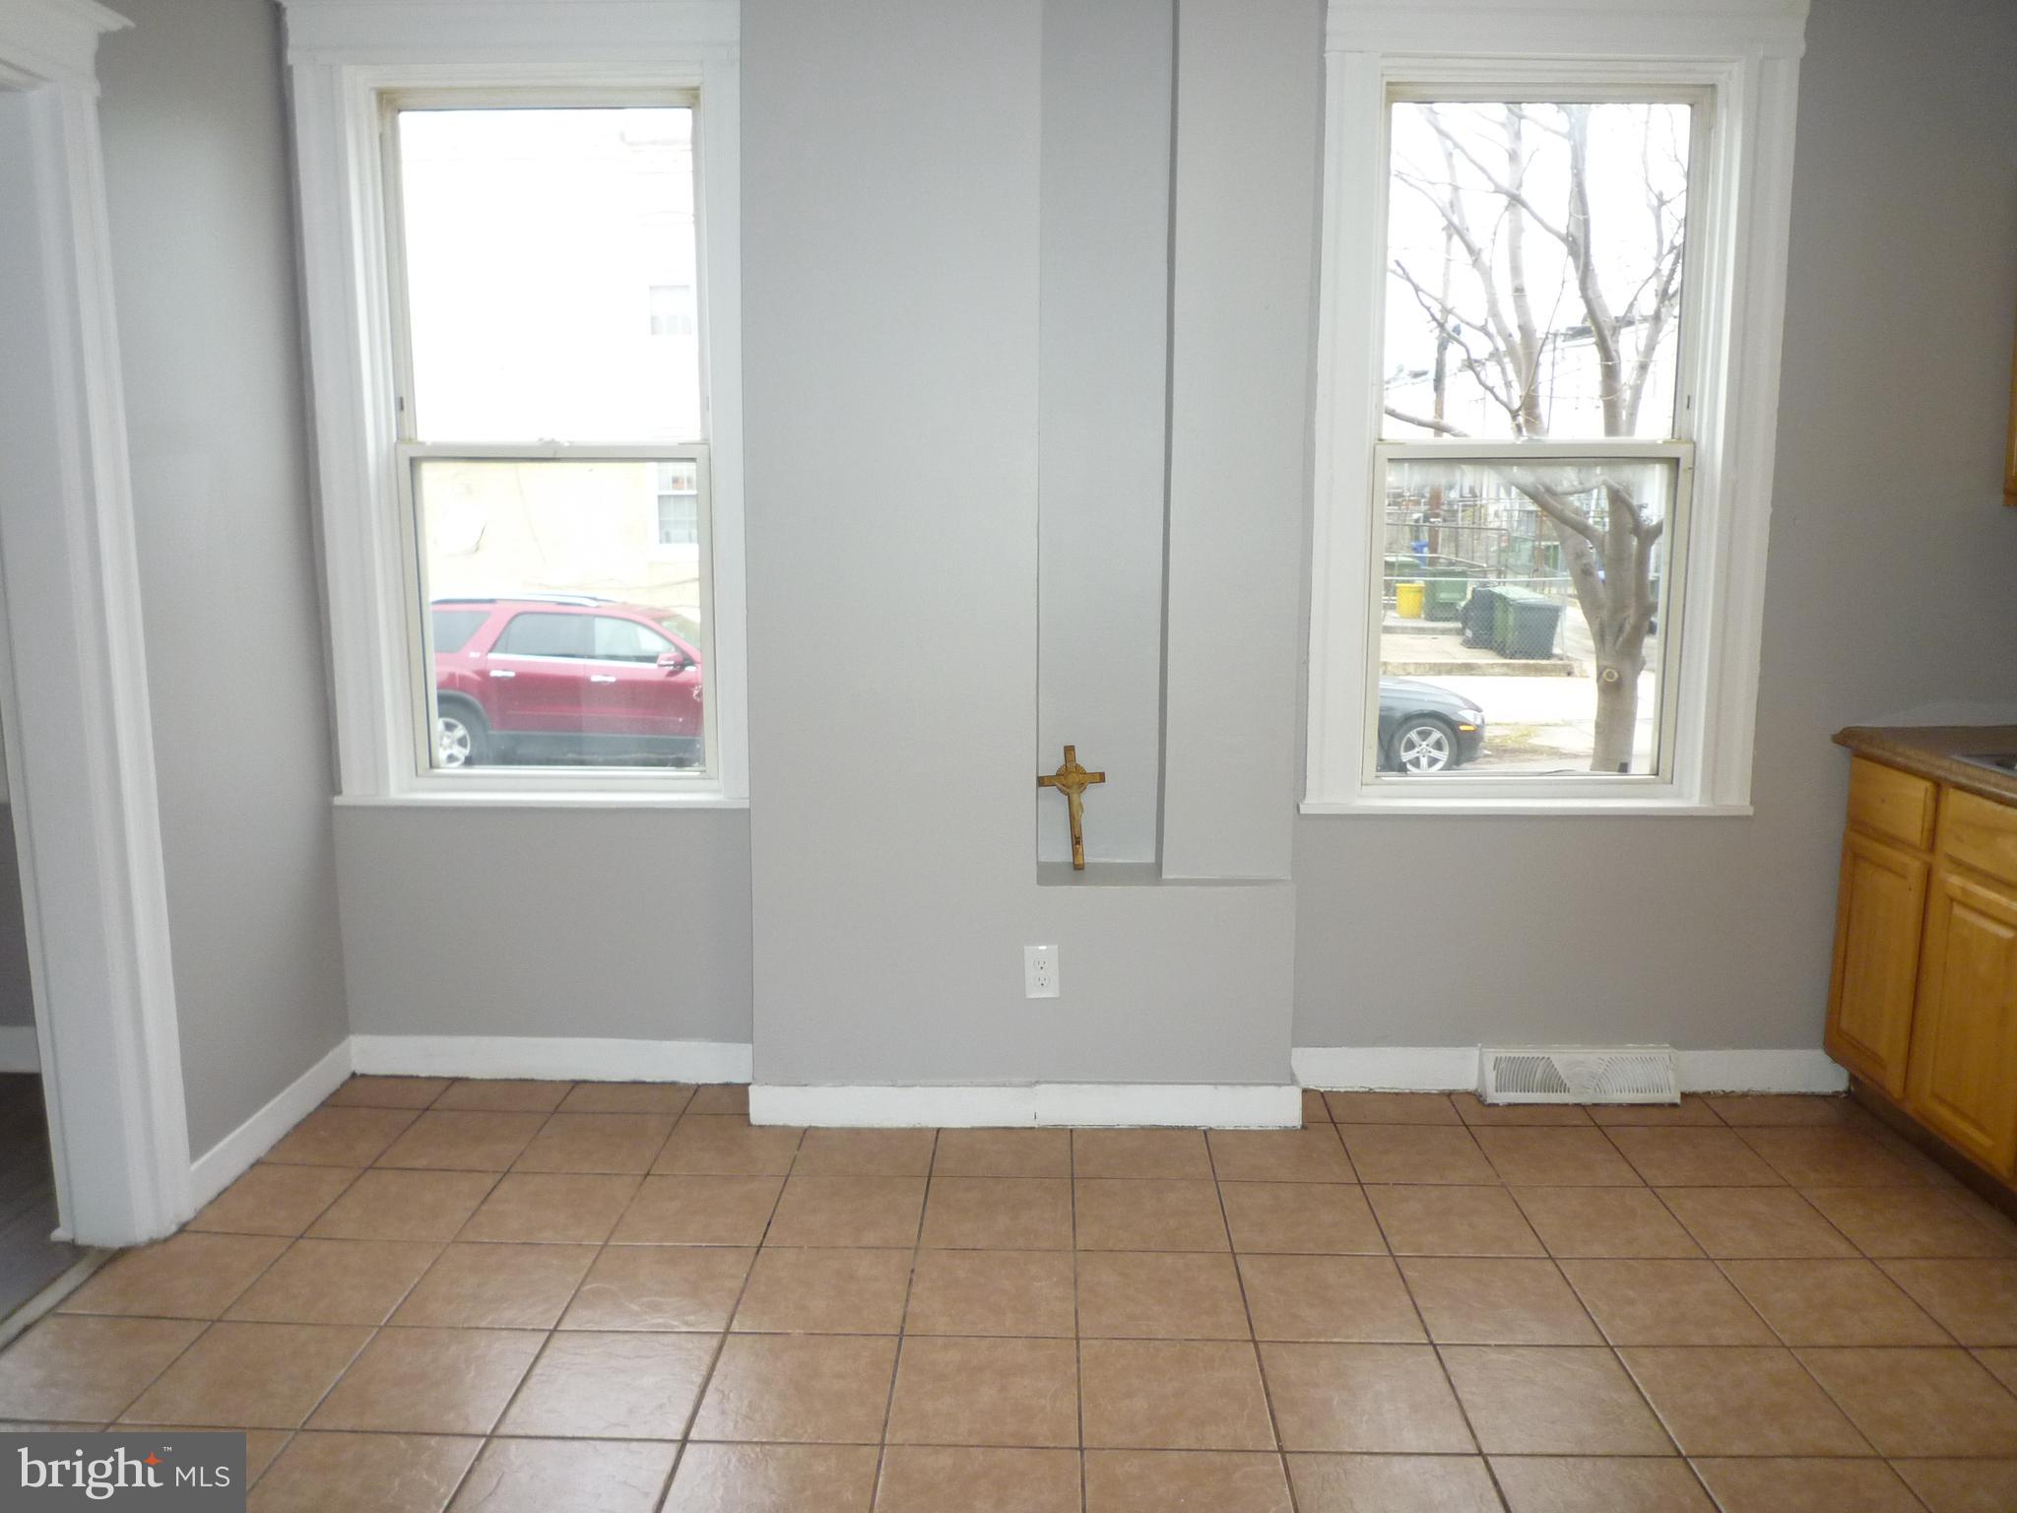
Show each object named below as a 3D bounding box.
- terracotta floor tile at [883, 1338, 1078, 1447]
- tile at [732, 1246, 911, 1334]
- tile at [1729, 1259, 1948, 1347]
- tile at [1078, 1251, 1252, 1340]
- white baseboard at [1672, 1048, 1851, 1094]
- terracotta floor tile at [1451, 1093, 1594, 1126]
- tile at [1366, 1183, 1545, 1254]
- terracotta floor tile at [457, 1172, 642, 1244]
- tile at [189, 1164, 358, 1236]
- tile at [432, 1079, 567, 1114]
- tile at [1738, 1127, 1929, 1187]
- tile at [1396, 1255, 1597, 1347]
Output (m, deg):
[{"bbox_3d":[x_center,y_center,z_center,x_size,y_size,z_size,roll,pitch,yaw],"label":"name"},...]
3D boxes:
[{"bbox_3d":[-0.037,1.036,2.380,0.302,0.010,0.302,0,9,2],"label":"terracotta floor tile"},{"bbox_3d":[-0.334,0.989,2.690,0.301,0.010,0.301,0,9,2],"label":"tile"},{"bbox_3d":[1.483,0.986,2.626,0.299,0.010,0.299,0,9,2],"label":"tile"},{"bbox_3d":[0.277,0.987,2.659,0.302,0.010,0.299,0,10,2],"label":"tile"},{"bbox_3d":[1.871,0.775,3.613,0.425,0.107,0.018,0,9,2],"label":"white baseboard"},{"bbox_3d":[1.228,0.844,3.474,0.299,0.010,0.199,0,9,2],"label":"terracotta floor tile"},{"bbox_3d":[0.900,0.944,2.955,0.301,0.010,0.301,0,9,2],"label":"tile"},{"bbox_3d":[-0.934,0.934,3.012,0.301,0.010,0.301,0,9,2],"label":"terracotta floor tile"},{"bbox_3d":[-1.512,0.921,3.017,0.251,0.010,0.299,0,9,2],"label":"tile"},{"bbox_3d":[-1.222,0.831,3.531,0.302,0.010,0.184,0,10,2],"label":"tile"},{"bbox_3d":[1.820,0.897,3.236,0.301,0.010,0.301,0,9,2],"label":"tile"},{"bbox_3d":[0.888,0.993,2.657,0.301,0.010,0.301,0,9,2],"label":"tile"}]

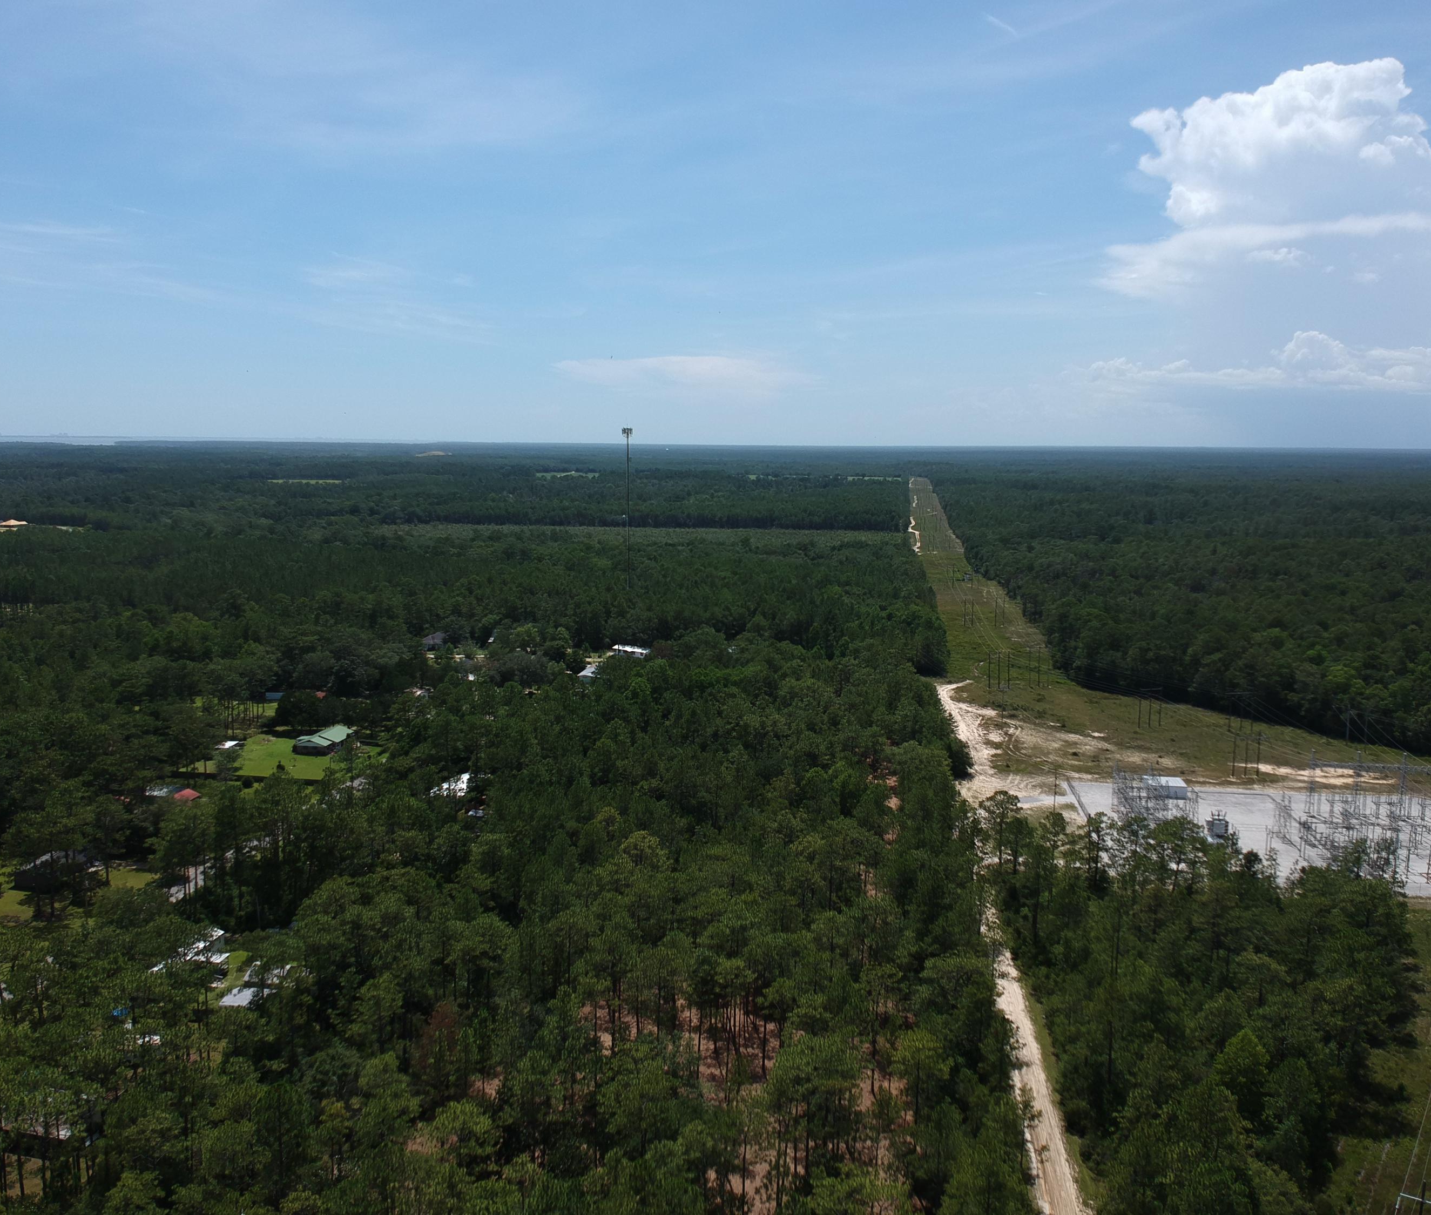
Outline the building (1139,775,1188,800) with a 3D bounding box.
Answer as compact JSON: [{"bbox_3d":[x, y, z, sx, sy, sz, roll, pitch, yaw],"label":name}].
[{"bbox_3d":[128.892,51.632,335.675,10.391,3.506,9.119,2,8,8],"label":"building"}]

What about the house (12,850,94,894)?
[{"bbox_3d":[-150.486,59.048,266.123,9.600,4.800,13.000,1,8,6],"label":"house"}]

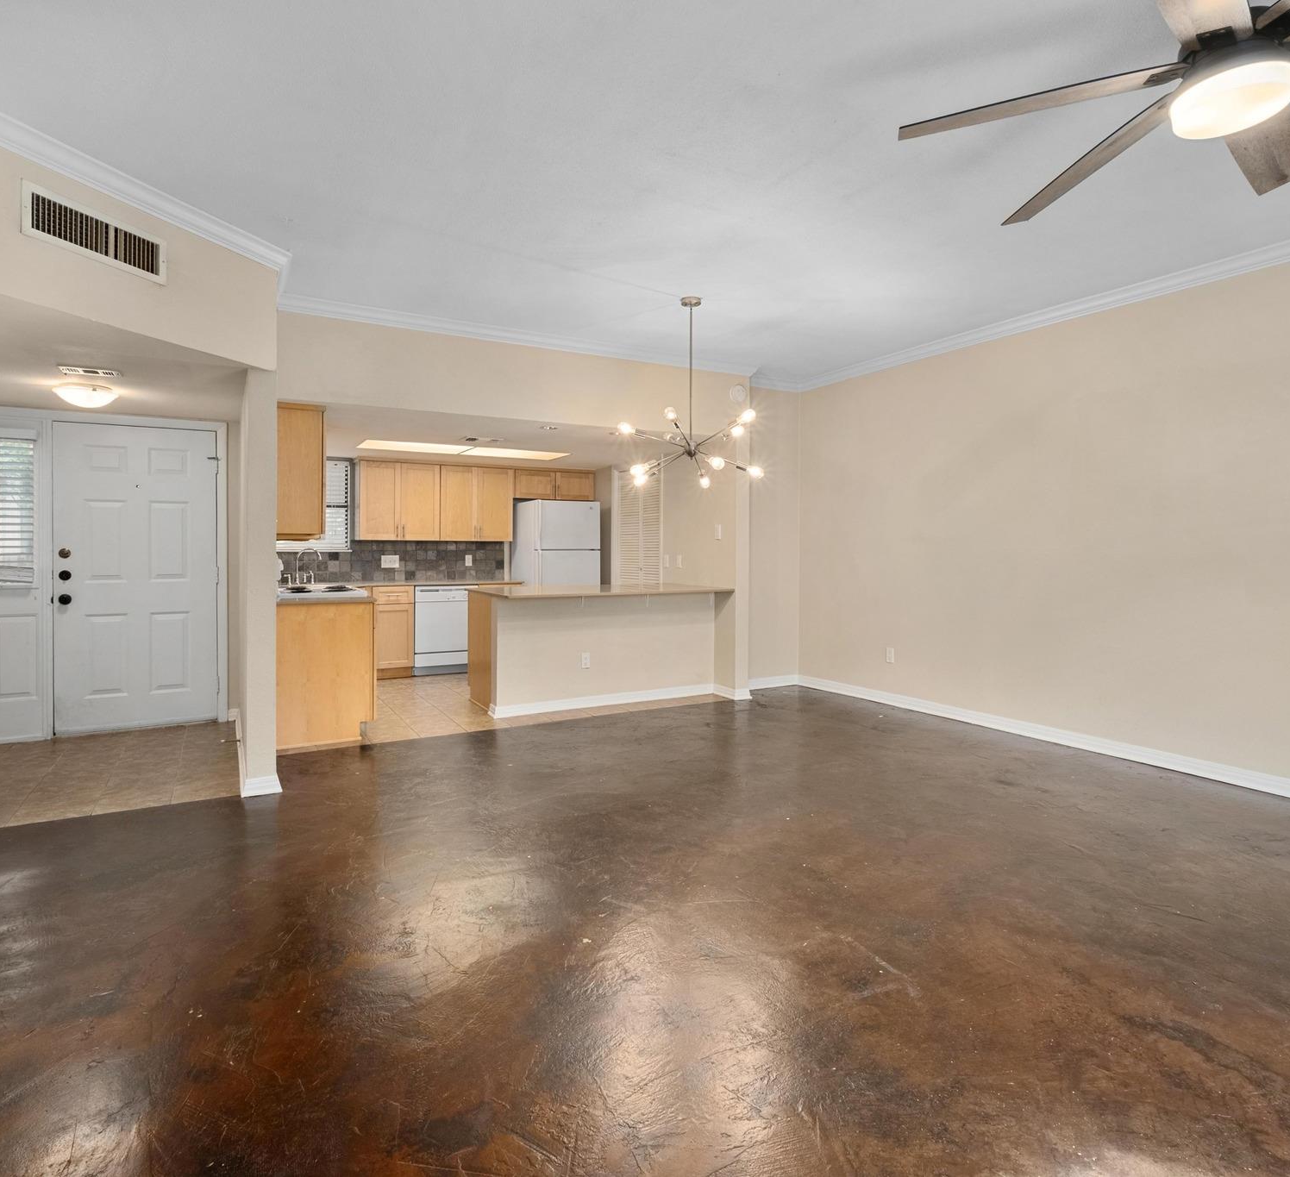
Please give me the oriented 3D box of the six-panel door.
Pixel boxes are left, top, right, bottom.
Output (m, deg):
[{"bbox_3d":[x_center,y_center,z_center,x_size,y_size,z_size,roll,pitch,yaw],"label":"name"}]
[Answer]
[{"bbox_3d":[-3.474,-0.076,5.057,0.915,2.042,0.045,-2,3,-30],"label":"six-panel door"}]

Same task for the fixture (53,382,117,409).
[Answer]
[{"bbox_3d":[-3.180,-1.085,4.183,0.310,0.120,0.310,-2,3,-30],"label":"fixture"}]

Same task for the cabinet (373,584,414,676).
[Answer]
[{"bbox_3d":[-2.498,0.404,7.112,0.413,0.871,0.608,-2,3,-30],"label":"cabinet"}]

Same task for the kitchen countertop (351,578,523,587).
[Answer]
[{"bbox_3d":[-2.112,-0.062,7.325,1.673,0.037,0.647,-2,3,-30],"label":"kitchen countertop"}]

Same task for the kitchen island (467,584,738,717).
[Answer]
[{"bbox_3d":[-0.369,0.448,5.959,1.922,0.906,1.115,-2,3,-30],"label":"kitchen island"}]

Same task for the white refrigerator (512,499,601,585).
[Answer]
[{"bbox_3d":[-0.950,-0.058,7.931,0.707,1.708,0.767,-2,3,-30],"label":"white refrigerator"}]

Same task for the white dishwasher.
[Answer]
[{"bbox_3d":[-2.053,0.395,7.371,0.608,0.862,0.608,-2,3,-30],"label":"white dishwasher"}]

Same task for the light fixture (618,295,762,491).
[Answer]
[{"bbox_3d":[0.286,-1.187,4.551,0.900,1.200,0.900,0,3,0],"label":"light fixture"}]

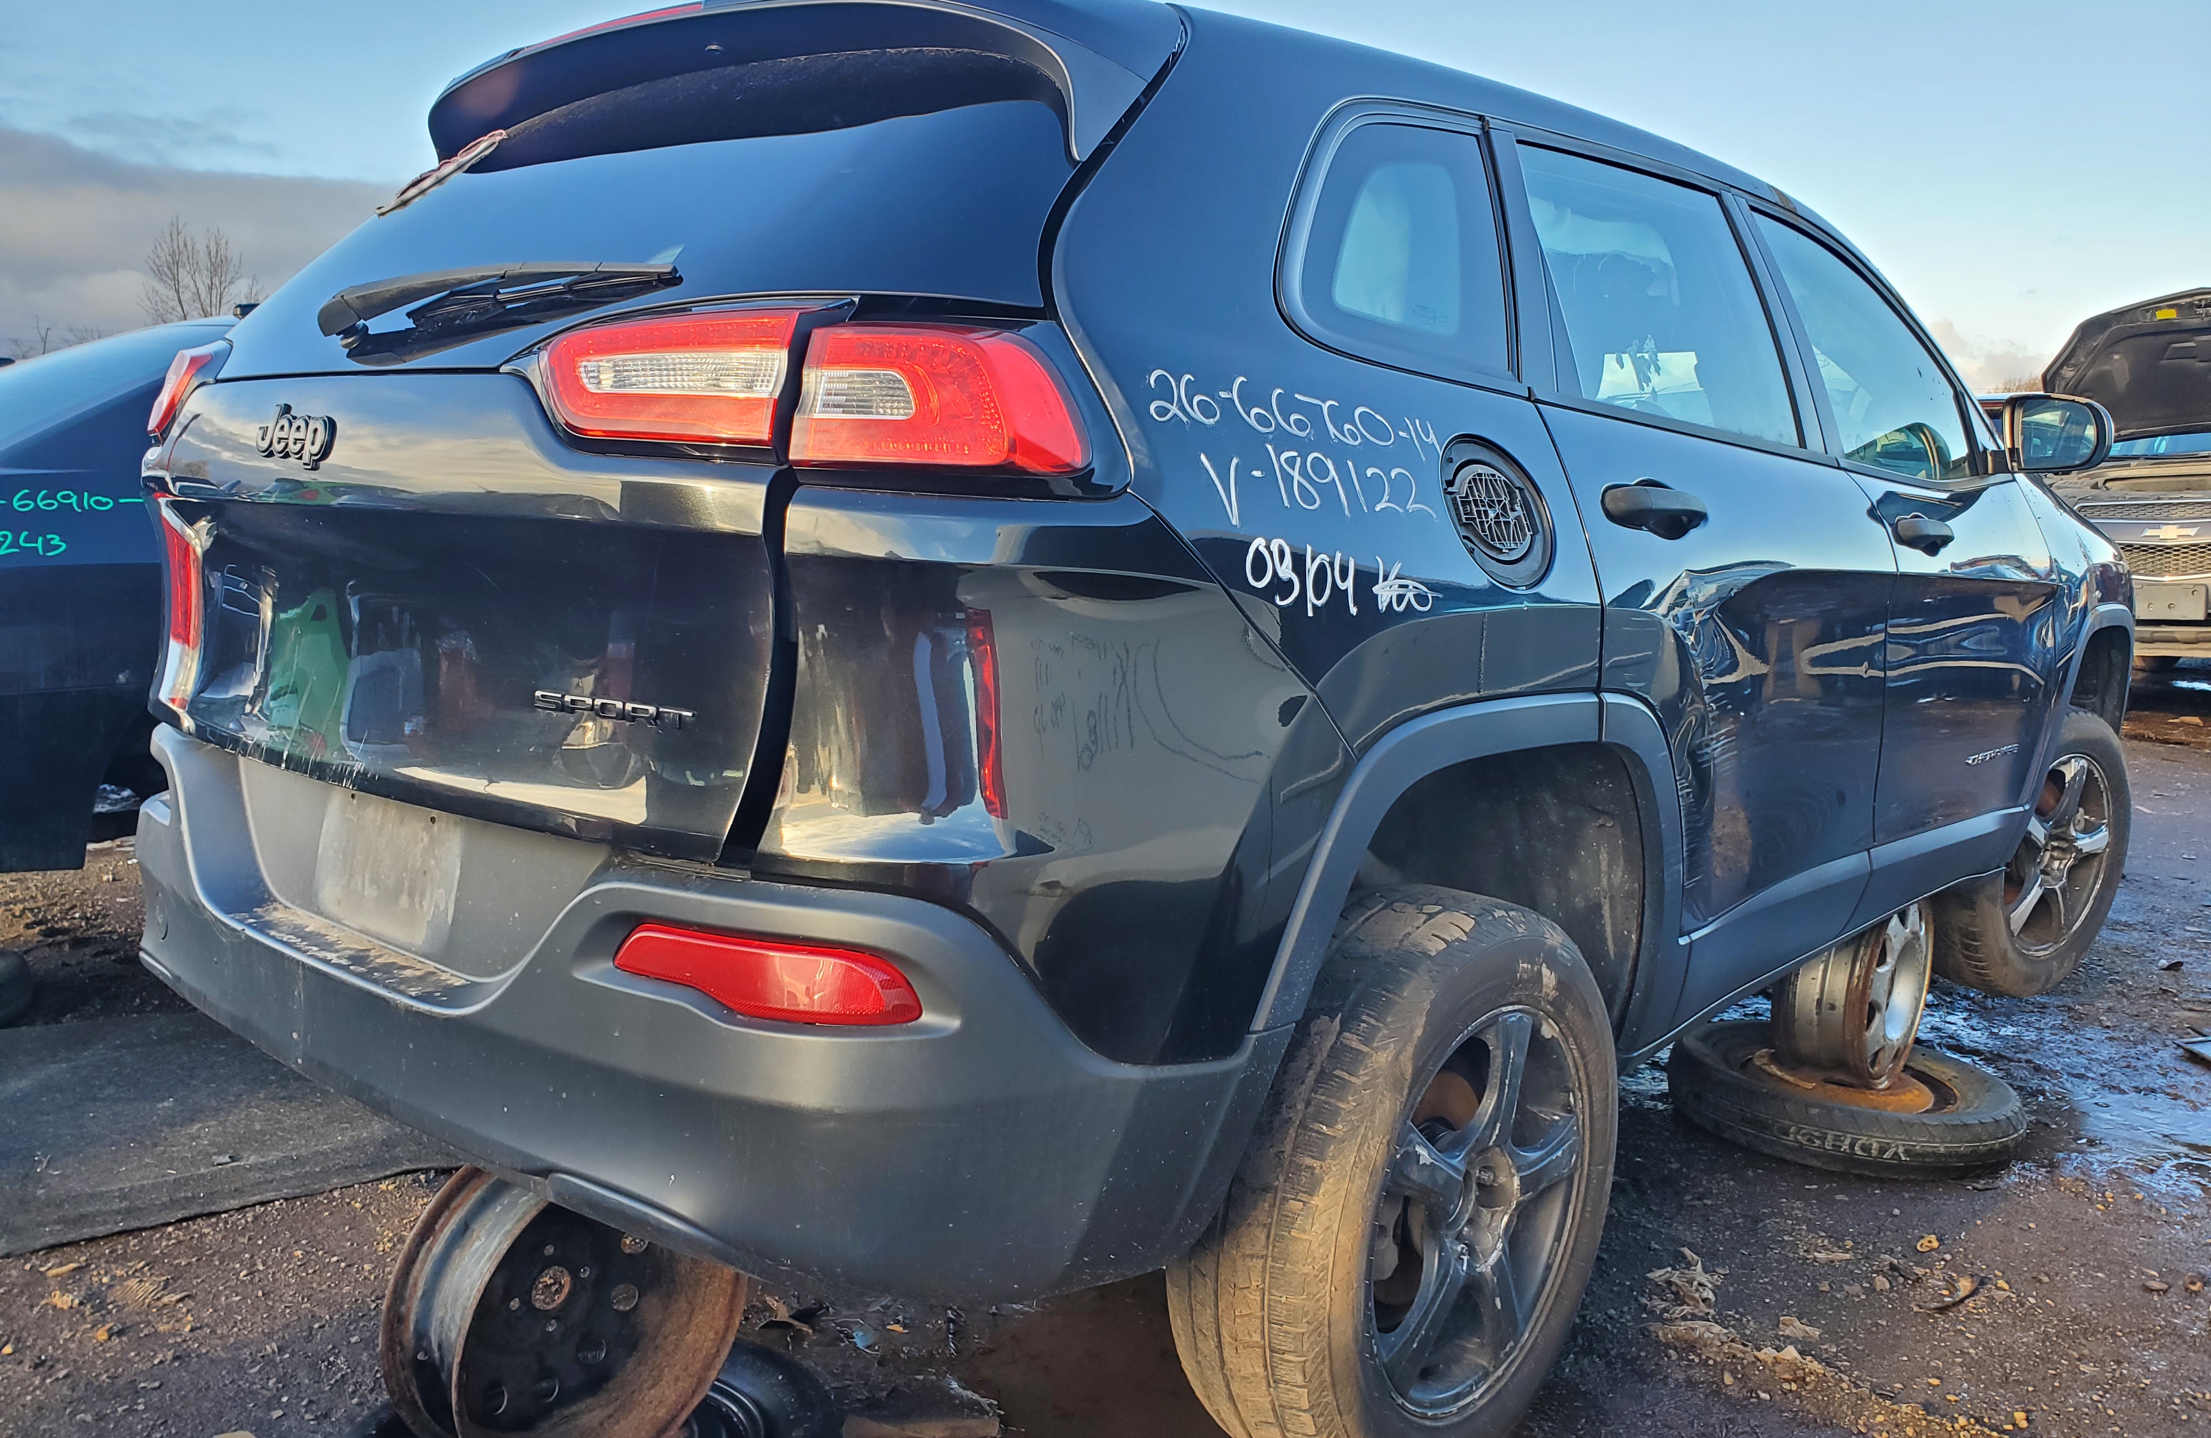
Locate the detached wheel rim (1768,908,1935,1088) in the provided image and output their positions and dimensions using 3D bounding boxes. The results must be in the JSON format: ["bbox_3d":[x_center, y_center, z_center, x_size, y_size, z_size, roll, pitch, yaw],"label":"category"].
[{"bbox_3d":[1.469,0.508,3.263,0.180,0.400,0.400,10,12,40],"label":"detached wheel rim"}]

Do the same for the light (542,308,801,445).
[{"bbox_3d":[-0.364,-0.288,1.422,0.360,0.130,0.110,8,11,36],"label":"light"}]

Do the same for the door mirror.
[{"bbox_3d":[1.700,-0.515,2.994,0.220,0.160,0.150,9,11,42],"label":"door mirror"}]

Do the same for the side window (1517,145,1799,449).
[{"bbox_3d":[0.718,-0.544,2.162,0.070,0.390,0.730,-20,-9,42],"label":"side window"}]

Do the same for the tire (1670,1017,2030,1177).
[{"bbox_3d":[1.455,0.738,3.280,0.640,0.115,0.640,1,8,0],"label":"tire"}]

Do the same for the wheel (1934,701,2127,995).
[{"bbox_3d":[2.190,0.310,3.985,0.700,0.700,0.225,-4,9,-35],"label":"wheel"}]

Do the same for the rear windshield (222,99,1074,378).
[{"bbox_3d":[-0.670,-0.485,1.837,1.420,0.370,0.150,9,-28,42],"label":"rear windshield"}]

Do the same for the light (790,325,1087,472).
[{"bbox_3d":[-0.129,-0.253,1.298,0.220,0.135,0.180,7,10,33],"label":"light"}]

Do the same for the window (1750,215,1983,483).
[{"bbox_3d":[1.308,-0.602,2.799,0.070,0.400,0.820,-20,-9,42],"label":"window"}]

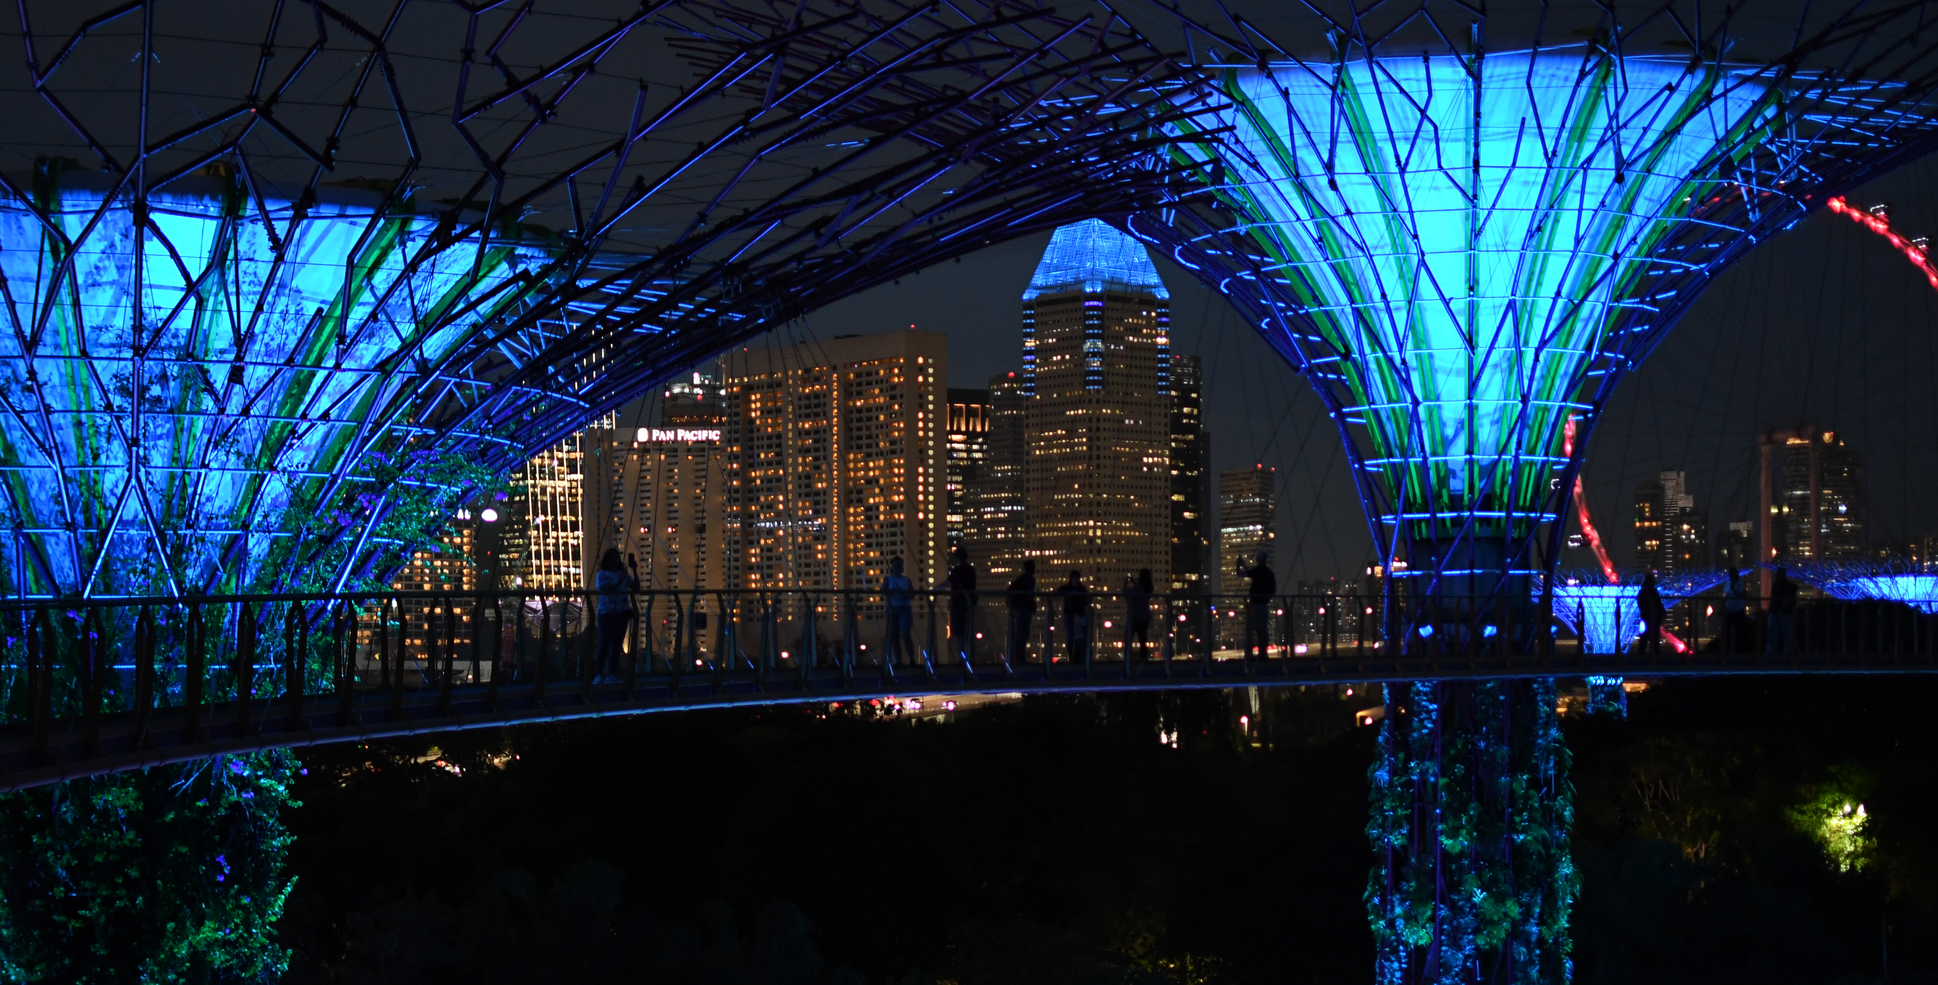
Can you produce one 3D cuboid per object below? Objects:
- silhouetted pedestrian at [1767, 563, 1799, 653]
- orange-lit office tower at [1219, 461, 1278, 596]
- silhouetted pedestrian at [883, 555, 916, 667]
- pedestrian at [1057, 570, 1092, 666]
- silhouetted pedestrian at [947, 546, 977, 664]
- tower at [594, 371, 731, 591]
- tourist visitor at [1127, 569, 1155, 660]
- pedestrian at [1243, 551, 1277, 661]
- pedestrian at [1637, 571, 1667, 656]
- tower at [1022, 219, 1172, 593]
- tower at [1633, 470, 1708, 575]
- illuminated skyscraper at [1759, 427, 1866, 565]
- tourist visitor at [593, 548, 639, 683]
[{"bbox_3d":[15.700,2.265,54.000,0.560,1.710,0.380,0,-2,6],"label":"silhouetted pedestrian"},{"bbox_3d":[199.059,45.455,2000.000,38.000,125.000,42.000,-1,-3,18],"label":"orange-lit office tower"},{"bbox_3d":[-1.065,1.841,42.800,0.520,1.700,0.360,0,-3,0],"label":"silhouetted pedestrian"},{"bbox_3d":[1.650,1.985,44.200,0.520,1.560,0.400,1,-3,-14],"label":"pedestrian"},{"bbox_3d":[-0.103,1.709,42.400,0.400,1.770,0.500,-2,-3,41],"label":"silhouetted pedestrian"},{"bbox_3d":[-135.711,30.979,1245.107,64.000,118.000,46.000,-1,-3,14],"label":"tower"},{"bbox_3d":[2.965,2.113,48.500,0.520,1.620,0.450,-2,-4,30],"label":"tourist visitor"},{"bbox_3d":[4.765,1.854,46.000,0.500,1.770,0.500,-2,-3,37],"label":"pedestrian"},{"bbox_3d":[13.237,2.346,54.200,0.500,1.650,0.360,0,-2,6],"label":"pedestrian"},{"bbox_3d":[58.858,-16.832,1287.698,47.000,218.000,47.000,3,-4,-39],"label":"tower"},{"bbox_3d":[516.959,60.158,2059.704,52.000,146.000,32.000,1,-3,-10],"label":"tower"},{"bbox_3d":[633.765,48.765,2090.351,64.000,172.000,56.000,1,-3,-10],"label":"illuminated skyscraper"},{"bbox_3d":[-4.402,1.521,34.700,0.520,1.650,0.480,2,-4,-32],"label":"tourist visitor"}]

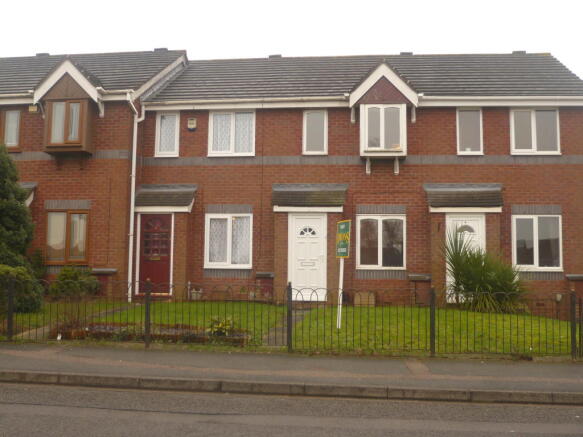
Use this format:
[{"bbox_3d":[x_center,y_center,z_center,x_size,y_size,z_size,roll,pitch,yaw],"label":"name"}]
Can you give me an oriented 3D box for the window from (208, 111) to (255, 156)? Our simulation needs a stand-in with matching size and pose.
[{"bbox_3d":[-1.492,-2.113,16.916,1.194,1.146,0.100,0,-5,6],"label":"window"}]

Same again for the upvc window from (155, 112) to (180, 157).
[{"bbox_3d":[-3.120,-2.114,16.933,0.619,1.171,0.090,0,-5,4],"label":"upvc window"}]

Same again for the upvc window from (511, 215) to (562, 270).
[{"bbox_3d":[5.840,0.585,16.015,1.180,1.352,0.090,0,-5,4],"label":"upvc window"}]

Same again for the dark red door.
[{"bbox_3d":[-3.241,0.846,16.126,0.870,1.932,0.100,0,-5,6],"label":"dark red door"}]

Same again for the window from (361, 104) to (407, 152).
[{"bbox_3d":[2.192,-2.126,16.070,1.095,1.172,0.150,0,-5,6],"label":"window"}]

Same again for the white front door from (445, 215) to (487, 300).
[{"bbox_3d":[3.972,0.898,15.381,0.894,2.024,0.100,0,-5,6],"label":"white front door"}]

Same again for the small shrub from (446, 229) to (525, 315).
[{"bbox_3d":[4.146,1.108,14.414,1.662,1.793,1.500,0,-5,6],"label":"small shrub"}]

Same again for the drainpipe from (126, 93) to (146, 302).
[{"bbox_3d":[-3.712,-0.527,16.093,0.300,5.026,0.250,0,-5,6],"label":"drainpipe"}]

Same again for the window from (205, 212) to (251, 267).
[{"bbox_3d":[-1.552,0.558,16.561,1.197,1.364,0.090,0,-5,4],"label":"window"}]

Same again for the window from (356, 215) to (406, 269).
[{"bbox_3d":[2.168,0.571,16.286,1.208,1.327,0.090,0,-5,4],"label":"window"}]

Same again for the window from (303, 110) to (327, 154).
[{"bbox_3d":[0.592,-2.117,16.703,0.622,1.119,0.100,0,-5,6],"label":"window"}]

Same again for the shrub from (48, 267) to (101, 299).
[{"bbox_3d":[-4.950,1.486,15.400,1.030,0.760,0.850,0,-5,4],"label":"shrub"}]

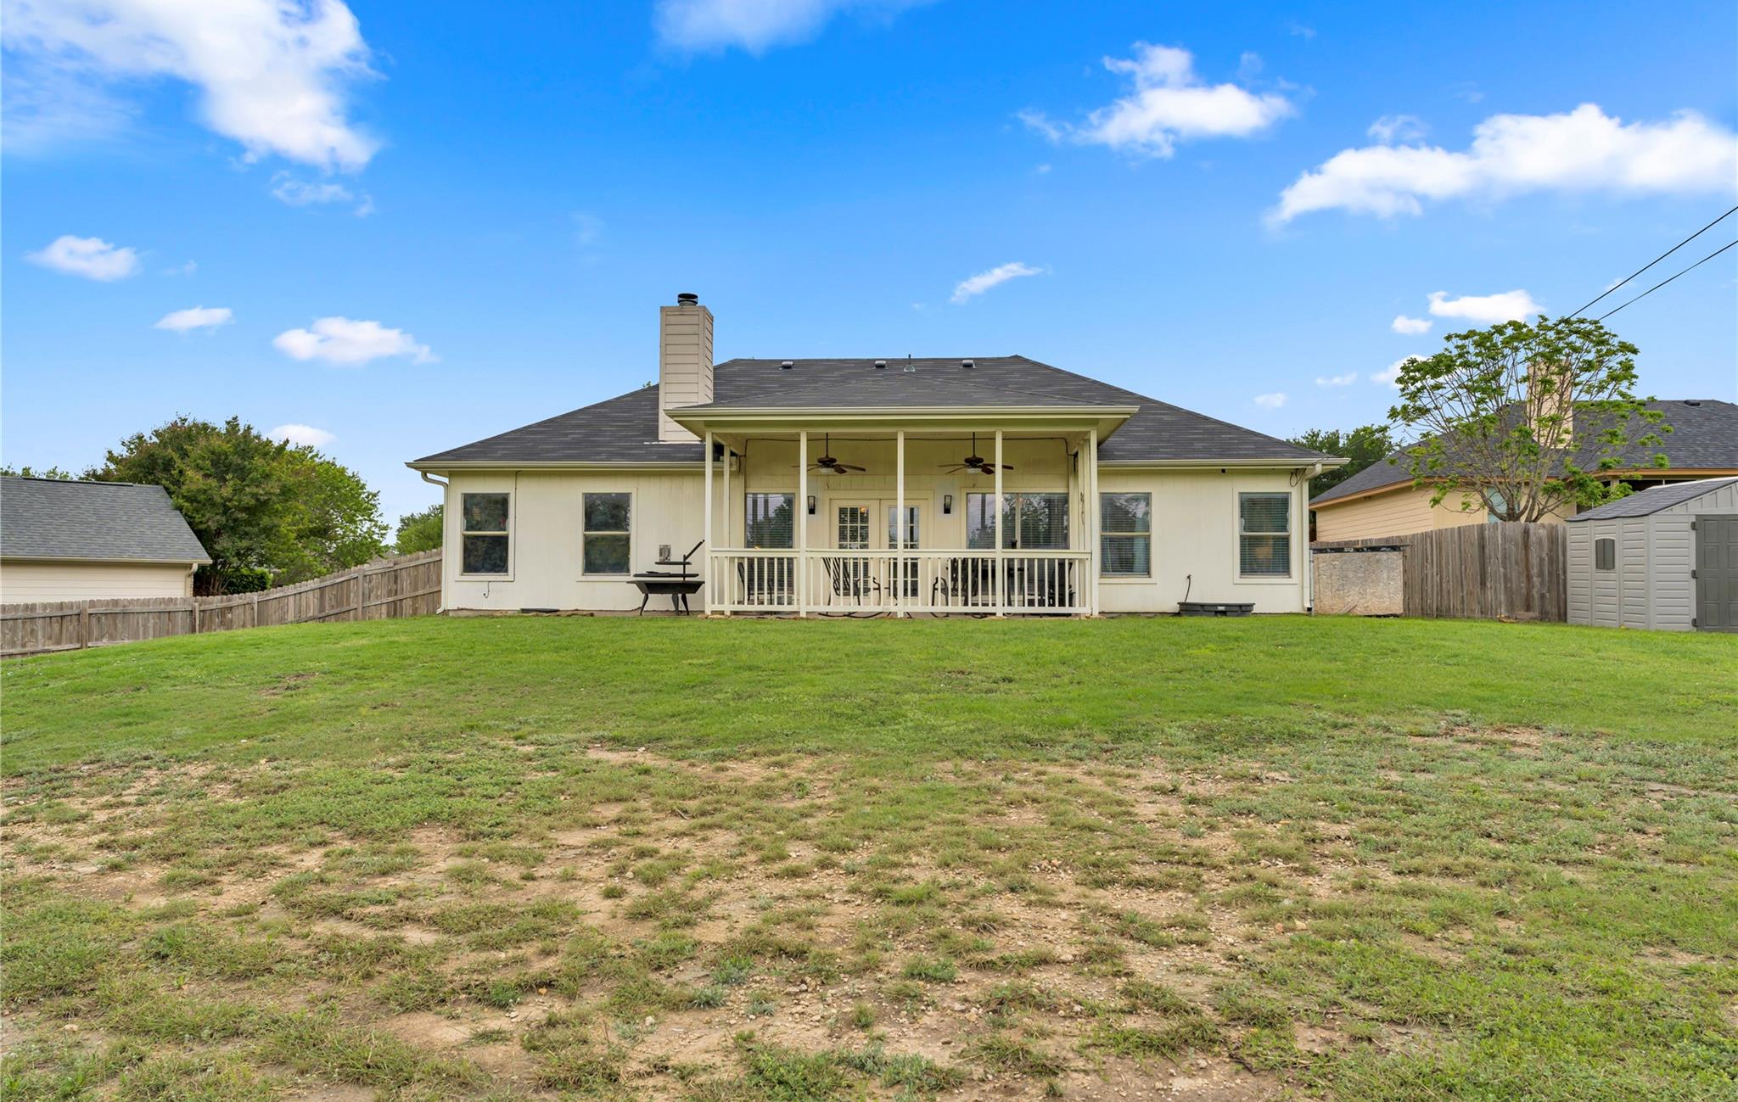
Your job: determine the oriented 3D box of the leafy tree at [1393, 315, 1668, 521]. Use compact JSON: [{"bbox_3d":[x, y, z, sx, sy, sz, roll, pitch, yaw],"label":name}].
[{"bbox_3d":[13.119,-1.742,23.349,5.200,5.960,5.200,-1,-2,29],"label":"leafy tree"}]

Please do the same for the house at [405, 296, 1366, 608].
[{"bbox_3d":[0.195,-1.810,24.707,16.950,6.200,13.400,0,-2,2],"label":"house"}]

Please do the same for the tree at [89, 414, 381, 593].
[{"bbox_3d":[-17.933,-0.526,33.315,7.700,6.750,7.700,1,-2,-28],"label":"tree"}]

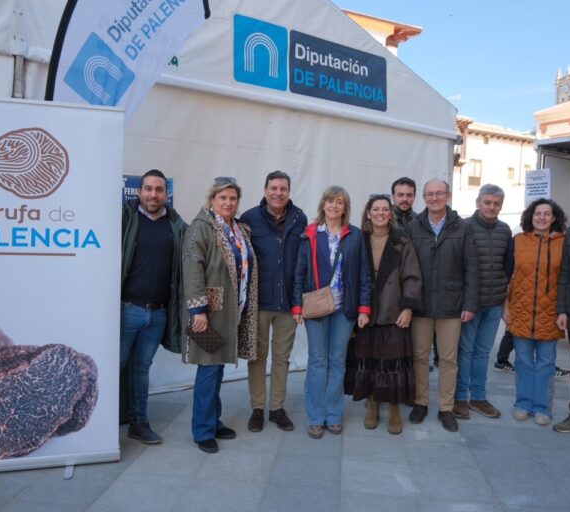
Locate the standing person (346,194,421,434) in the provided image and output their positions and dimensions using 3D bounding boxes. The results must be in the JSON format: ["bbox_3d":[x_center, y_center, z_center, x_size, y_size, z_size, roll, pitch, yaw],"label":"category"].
[{"bbox_3d":[0.697,0.383,3.622,0.540,1.650,0.370,2,2,14],"label":"standing person"}]

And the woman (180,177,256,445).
[{"bbox_3d":[-0.405,0.347,3.264,0.510,1.680,0.420,1,2,-30],"label":"woman"}]

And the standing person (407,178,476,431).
[{"bbox_3d":[1.140,0.332,3.730,0.550,1.770,0.370,2,2,20],"label":"standing person"}]

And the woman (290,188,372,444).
[{"bbox_3d":[0.320,0.360,3.522,0.540,1.680,0.350,2,2,0],"label":"woman"}]

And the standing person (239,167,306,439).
[{"bbox_3d":[-0.059,0.298,3.583,0.560,1.780,0.360,1,2,-5],"label":"standing person"}]

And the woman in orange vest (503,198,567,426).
[{"bbox_3d":[1.910,0.400,3.889,0.490,1.670,0.340,2,2,22],"label":"woman in orange vest"}]

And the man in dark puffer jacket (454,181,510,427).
[{"bbox_3d":[1.552,0.338,3.962,0.530,1.770,0.340,2,2,18],"label":"man in dark puffer jacket"}]

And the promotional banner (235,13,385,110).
[{"bbox_3d":[0.343,-1.909,5.224,1.980,0.620,0.040,1,2,-34],"label":"promotional banner"}]

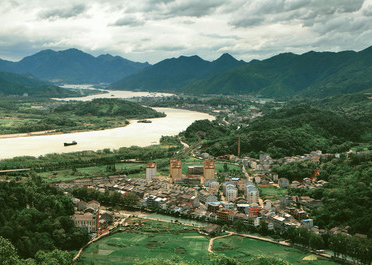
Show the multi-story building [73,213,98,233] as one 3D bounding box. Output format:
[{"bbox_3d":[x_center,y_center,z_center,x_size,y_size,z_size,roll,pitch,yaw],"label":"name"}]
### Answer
[{"bbox_3d":[-115.500,105.270,808.000,25.500,17.000,14.000,0,5,3],"label":"multi-story building"}]

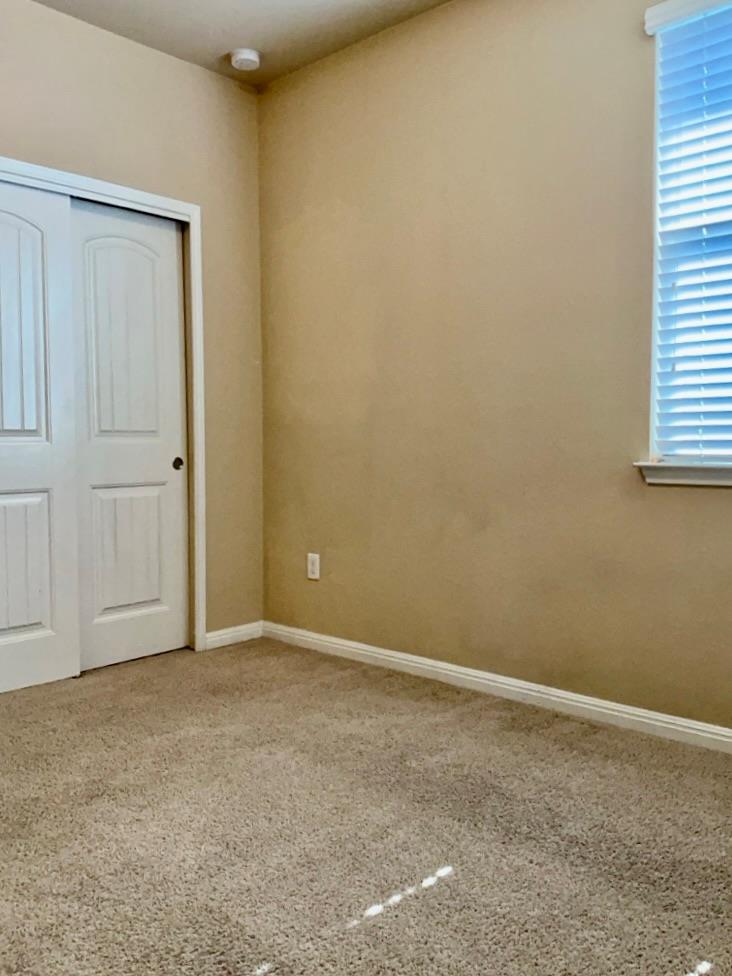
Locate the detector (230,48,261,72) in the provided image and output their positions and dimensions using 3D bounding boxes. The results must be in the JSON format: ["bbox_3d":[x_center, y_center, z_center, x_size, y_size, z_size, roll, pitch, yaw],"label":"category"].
[{"bbox_3d":[-0.537,-1.910,3.402,0.125,0.046,0.125,0,3,0],"label":"detector"}]

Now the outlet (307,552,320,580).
[{"bbox_3d":[-0.248,0.375,3.643,0.074,0.118,0.010,3,4,42],"label":"outlet"}]

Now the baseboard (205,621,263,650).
[{"bbox_3d":[-0.654,0.728,3.781,0.015,0.082,0.355,3,4,42],"label":"baseboard"}]

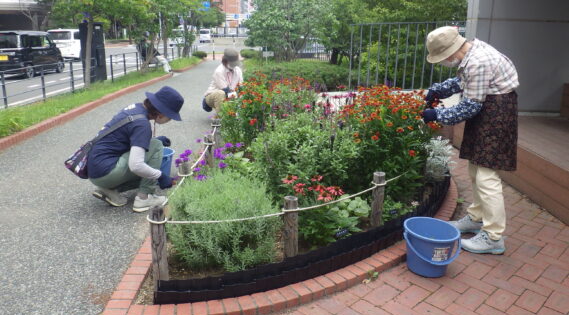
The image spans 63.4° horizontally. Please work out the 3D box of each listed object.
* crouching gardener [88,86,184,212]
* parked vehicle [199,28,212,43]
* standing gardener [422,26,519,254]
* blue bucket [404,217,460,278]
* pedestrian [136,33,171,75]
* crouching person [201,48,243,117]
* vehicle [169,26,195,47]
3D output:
[{"bbox_3d":[-1.172,-0.069,3.550,0.780,0.850,0.520,-3,16,-17],"label":"crouching gardener"},{"bbox_3d":[-10.641,-16.392,62.000,1.500,1.900,3.400,-1,15,-10],"label":"parked vehicle"},{"bbox_3d":[1.218,-0.145,3.030,0.660,1.360,0.520,7,16,19],"label":"standing gardener"},{"bbox_3d":[0.856,0.524,2.680,0.320,0.275,0.320,2,15,0],"label":"blue bucket"},{"bbox_3d":[-3.870,-3.073,13.600,0.850,1.280,0.500,3,15,5],"label":"pedestrian"},{"bbox_3d":[-0.954,-1.157,7.200,0.520,0.930,0.720,-13,21,-43],"label":"crouching person"},{"bbox_3d":[-10.689,-12.514,48.000,1.550,1.800,3.600,1,15,-5],"label":"vehicle"}]

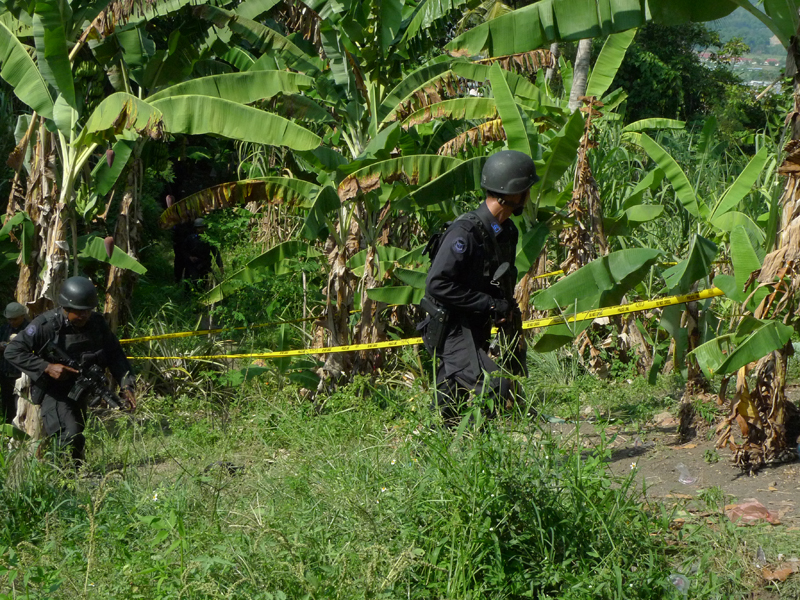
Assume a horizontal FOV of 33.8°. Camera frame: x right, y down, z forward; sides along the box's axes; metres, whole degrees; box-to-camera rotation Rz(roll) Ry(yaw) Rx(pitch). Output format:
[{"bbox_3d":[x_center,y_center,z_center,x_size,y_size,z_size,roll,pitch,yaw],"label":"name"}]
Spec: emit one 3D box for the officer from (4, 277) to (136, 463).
[{"bbox_3d":[-2.151,0.545,8.600,0.780,1.400,0.600,-3,8,-25],"label":"officer"}]

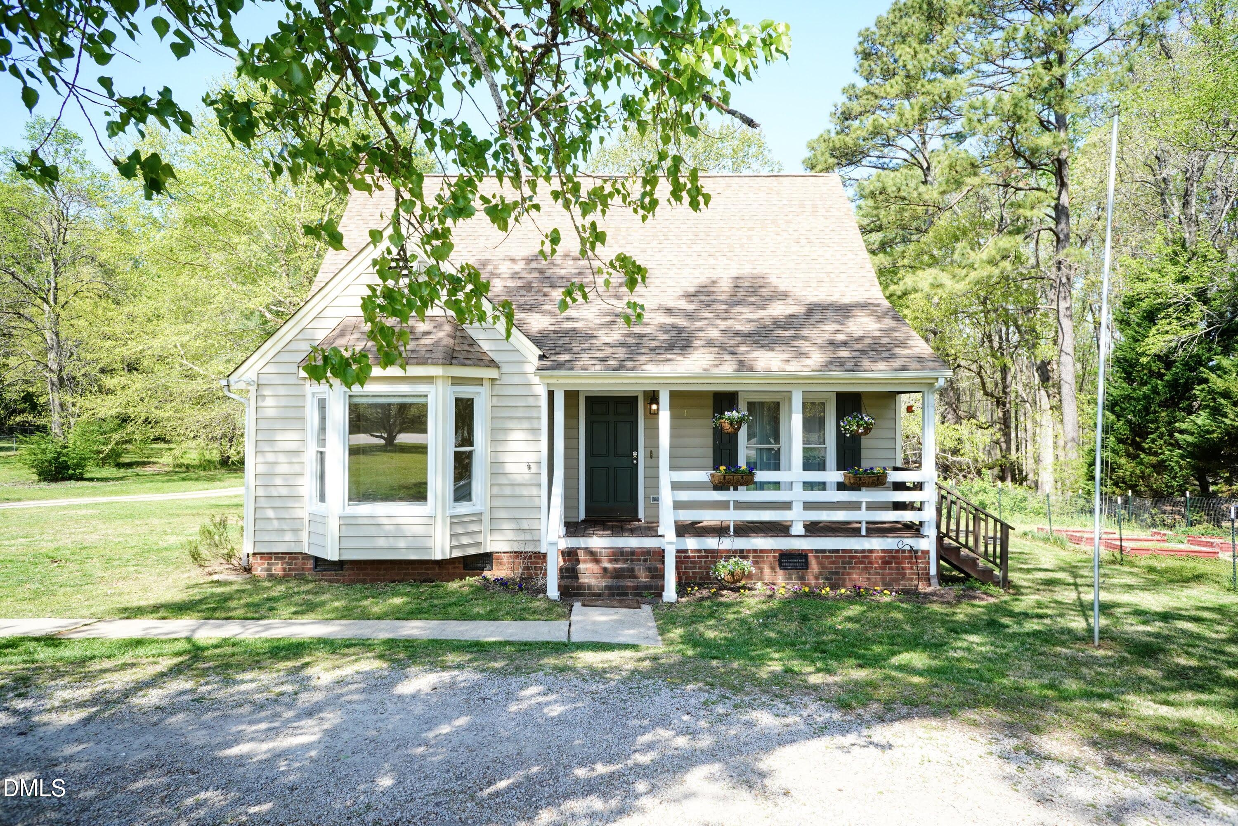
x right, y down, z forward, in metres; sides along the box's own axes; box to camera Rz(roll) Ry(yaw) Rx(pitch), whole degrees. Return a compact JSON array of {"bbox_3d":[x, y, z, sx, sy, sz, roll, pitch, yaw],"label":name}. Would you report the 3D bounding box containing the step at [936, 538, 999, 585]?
[{"bbox_3d":[5.240,2.263,12.678,1.120,0.720,1.020,0,-1,0],"label":"step"}]

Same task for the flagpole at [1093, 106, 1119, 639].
[{"bbox_3d":[5.233,-0.402,8.855,0.060,5.810,0.060,3,-1,0],"label":"flagpole"}]

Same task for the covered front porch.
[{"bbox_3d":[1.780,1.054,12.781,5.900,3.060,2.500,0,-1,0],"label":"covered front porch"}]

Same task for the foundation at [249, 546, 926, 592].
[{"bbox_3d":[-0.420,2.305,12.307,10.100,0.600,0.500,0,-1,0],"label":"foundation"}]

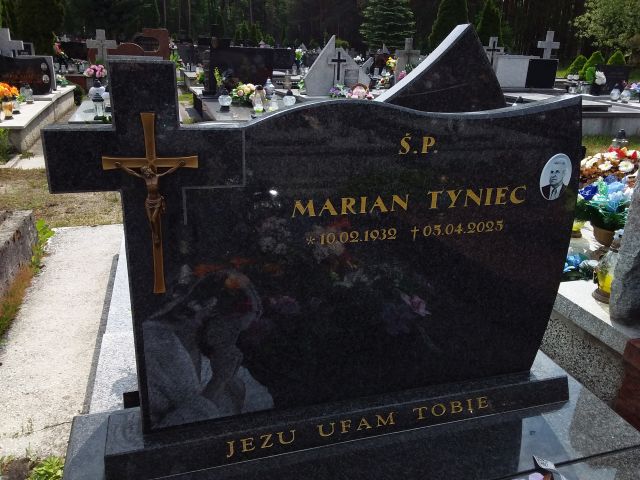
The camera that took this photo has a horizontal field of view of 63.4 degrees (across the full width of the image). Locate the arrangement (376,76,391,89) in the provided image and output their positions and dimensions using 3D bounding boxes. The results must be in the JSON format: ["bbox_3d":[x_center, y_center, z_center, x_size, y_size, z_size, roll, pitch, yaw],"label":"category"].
[{"bbox_3d":[1.165,-2.890,9.500,0.230,0.210,0.200,-4,22,-16],"label":"arrangement"}]

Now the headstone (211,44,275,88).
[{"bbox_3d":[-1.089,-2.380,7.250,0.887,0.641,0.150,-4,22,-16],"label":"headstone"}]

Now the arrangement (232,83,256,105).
[{"bbox_3d":[-0.944,-1.790,6.300,0.251,0.220,0.251,-4,22,-16],"label":"arrangement"}]

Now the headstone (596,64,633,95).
[{"bbox_3d":[5.287,-2.889,9.300,0.557,0.550,0.130,-4,22,-16],"label":"headstone"}]

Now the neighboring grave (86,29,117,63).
[{"bbox_3d":[-3.011,-2.672,7.150,0.380,0.500,0.100,-4,22,-16],"label":"neighboring grave"}]

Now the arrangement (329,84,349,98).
[{"bbox_3d":[0.289,-2.319,8.100,0.290,0.220,0.240,-4,22,-16],"label":"arrangement"}]

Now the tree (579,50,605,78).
[{"bbox_3d":[10.527,-6.722,20.000,1.000,1.100,1.000,-4,22,-16],"label":"tree"}]

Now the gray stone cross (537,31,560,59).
[{"bbox_3d":[4.316,-3.691,9.800,0.460,0.500,0.110,-4,22,-16],"label":"gray stone cross"}]

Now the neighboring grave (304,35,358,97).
[{"bbox_3d":[0.174,-2.497,7.500,0.751,0.814,0.200,-4,22,-16],"label":"neighboring grave"}]

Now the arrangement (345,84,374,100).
[{"bbox_3d":[0.610,-2.275,8.000,0.450,0.250,0.280,-4,22,-16],"label":"arrangement"}]

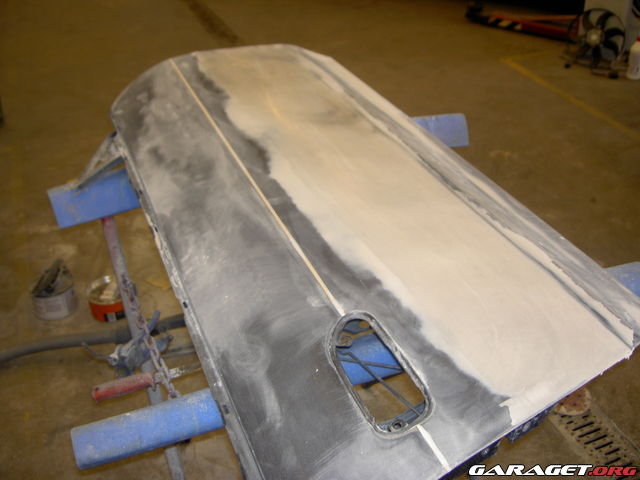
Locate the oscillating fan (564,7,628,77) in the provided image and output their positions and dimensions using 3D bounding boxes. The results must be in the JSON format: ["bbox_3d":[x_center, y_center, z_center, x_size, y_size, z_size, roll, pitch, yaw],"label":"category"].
[{"bbox_3d":[1.611,-1.160,4.138,0.330,0.355,0.220,20,39,26],"label":"oscillating fan"}]

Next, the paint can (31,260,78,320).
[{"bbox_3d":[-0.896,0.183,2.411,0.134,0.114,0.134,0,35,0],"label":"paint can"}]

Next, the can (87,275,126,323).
[{"bbox_3d":[-0.712,0.203,2.410,0.122,0.083,0.122,0,35,0],"label":"can"}]

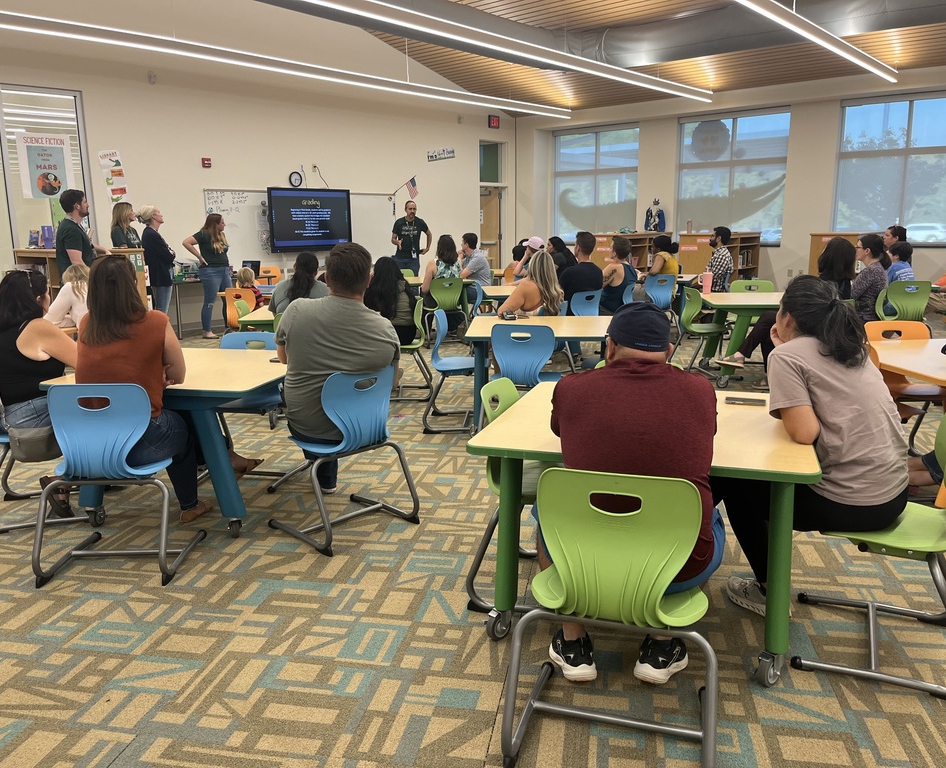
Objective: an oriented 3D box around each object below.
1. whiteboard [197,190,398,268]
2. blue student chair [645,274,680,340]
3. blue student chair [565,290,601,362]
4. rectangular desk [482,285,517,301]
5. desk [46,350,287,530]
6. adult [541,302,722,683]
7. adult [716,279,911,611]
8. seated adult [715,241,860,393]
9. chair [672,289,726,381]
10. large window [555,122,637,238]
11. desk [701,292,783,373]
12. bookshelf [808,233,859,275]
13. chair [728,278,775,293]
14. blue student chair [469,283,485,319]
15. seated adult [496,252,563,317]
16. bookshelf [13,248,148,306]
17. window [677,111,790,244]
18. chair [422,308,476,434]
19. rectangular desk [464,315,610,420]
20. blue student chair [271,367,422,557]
[{"bbox_3d":[-2.524,-2.414,12.214,0.050,1.200,3.680,9,16,40],"label":"whiteboard"},{"bbox_3d":[2.060,-0.833,8.869,0.500,0.815,0.520,-6,13,-24],"label":"blue student chair"},{"bbox_3d":[0.832,-0.426,6.904,0.520,0.830,0.540,-12,16,-41],"label":"blue student chair"},{"bbox_3d":[0.728,-0.604,8.096,1.100,0.710,1.120,0,12,4],"label":"rectangular desk"},{"bbox_3d":[-1.377,0.268,3.993,1.020,0.735,1.040,1,12,10],"label":"desk"},{"bbox_3d":[0.433,0.322,2.131,0.540,1.090,0.790,2,11,14],"label":"adult"},{"bbox_3d":[1.045,0.245,2.375,0.660,1.130,0.480,5,12,27],"label":"adult"},{"bbox_3d":[2.600,-0.557,6.350,0.980,1.260,0.520,10,16,42],"label":"seated adult"},{"bbox_3d":[2.127,-0.464,6.946,0.490,0.775,0.500,-2,11,-7],"label":"chair"},{"bbox_3d":[2.392,-3.952,15.463,2.000,2.320,0.120,9,16,40],"label":"large window"},{"bbox_3d":[2.665,-0.416,7.067,1.120,0.710,1.130,1,12,7],"label":"desk"},{"bbox_3d":[5.342,-1.508,10.933,0.650,1.230,1.700,8,15,37],"label":"bookshelf"},{"bbox_3d":[2.783,-0.595,7.664,0.500,0.815,0.520,1,12,8],"label":"chair"},{"bbox_3d":[0.261,-0.727,8.421,0.490,0.780,0.500,0,11,6],"label":"blue student chair"},{"bbox_3d":[0.454,-0.477,6.253,0.760,1.210,0.540,10,15,41],"label":"seated adult"},{"bbox_3d":[-4.066,-0.779,7.999,1.887,1.218,0.440,9,16,40],"label":"bookshelf"},{"bbox_3d":[4.000,-3.137,11.855,1.700,2.030,0.120,6,13,33],"label":"window"},{"bbox_3d":[-0.086,-0.103,5.440,0.520,0.815,0.500,0,12,3],"label":"chair"},{"bbox_3d":[0.520,-0.032,5.283,1.020,0.735,1.030,1,12,7],"label":"rectangular desk"},{"bbox_3d":[-0.583,0.267,3.374,0.480,0.770,0.500,10,15,43],"label":"blue student chair"}]

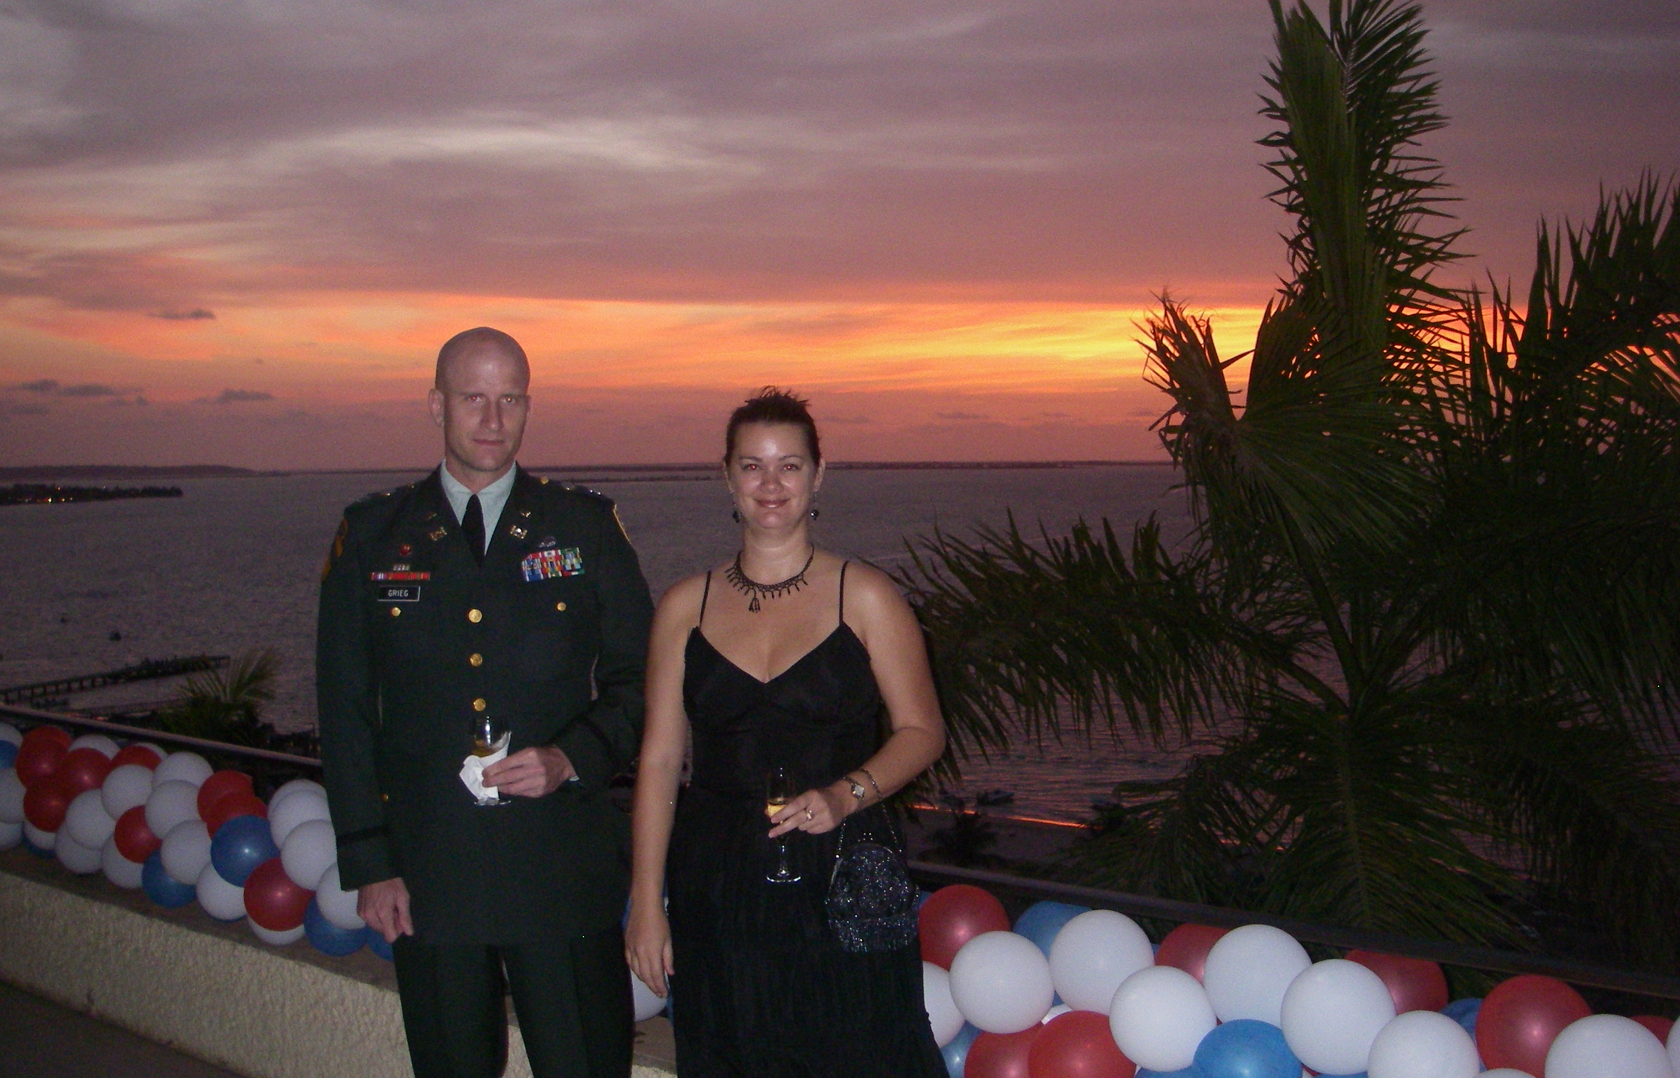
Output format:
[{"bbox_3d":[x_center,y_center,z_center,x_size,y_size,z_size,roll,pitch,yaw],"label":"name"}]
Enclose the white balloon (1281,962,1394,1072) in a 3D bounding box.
[{"bbox_3d":[0.750,0.720,2.774,0.175,0.182,0.179,1,3,41],"label":"white balloon"}]

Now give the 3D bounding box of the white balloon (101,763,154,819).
[{"bbox_3d":[-2.140,0.761,5.554,0.174,0.177,0.177,1,3,41],"label":"white balloon"}]

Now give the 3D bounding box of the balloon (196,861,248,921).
[{"bbox_3d":[-1.731,0.991,5.204,0.174,0.178,0.178,1,3,41],"label":"balloon"}]

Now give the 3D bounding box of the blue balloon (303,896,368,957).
[{"bbox_3d":[-1.301,0.999,4.780,0.170,0.177,0.170,-1,2,0],"label":"blue balloon"}]

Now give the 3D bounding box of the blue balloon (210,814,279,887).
[{"bbox_3d":[-1.551,0.818,4.817,0.182,0.185,0.185,1,3,41],"label":"blue balloon"}]

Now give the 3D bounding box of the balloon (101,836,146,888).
[{"bbox_3d":[-2.112,0.957,5.500,0.176,0.183,0.176,-1,2,0],"label":"balloon"}]

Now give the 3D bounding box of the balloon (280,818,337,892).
[{"bbox_3d":[-1.357,0.822,4.780,0.185,0.193,0.185,-1,2,0],"label":"balloon"}]

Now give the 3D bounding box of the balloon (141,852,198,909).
[{"bbox_3d":[-1.946,0.989,5.367,0.175,0.178,0.178,1,3,41],"label":"balloon"}]

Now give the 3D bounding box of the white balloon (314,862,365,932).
[{"bbox_3d":[-1.237,0.901,4.665,0.175,0.179,0.179,1,3,41],"label":"white balloon"}]

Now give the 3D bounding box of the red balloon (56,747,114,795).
[{"bbox_3d":[-2.259,0.712,5.515,0.171,0.178,0.175,1,3,41],"label":"red balloon"}]

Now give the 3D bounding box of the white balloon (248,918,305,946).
[{"bbox_3d":[-1.494,1.001,4.910,0.166,0.173,0.170,1,3,41],"label":"white balloon"}]

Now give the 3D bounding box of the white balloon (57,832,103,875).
[{"bbox_3d":[-2.336,0.950,5.694,0.169,0.175,0.172,1,3,41],"label":"white balloon"}]

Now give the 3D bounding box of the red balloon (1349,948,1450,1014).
[{"bbox_3d":[0.947,0.769,3.127,0.176,0.179,0.179,1,3,41],"label":"red balloon"}]

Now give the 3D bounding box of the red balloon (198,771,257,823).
[{"bbox_3d":[-1.695,0.732,5.116,0.173,0.180,0.177,1,3,41],"label":"red balloon"}]

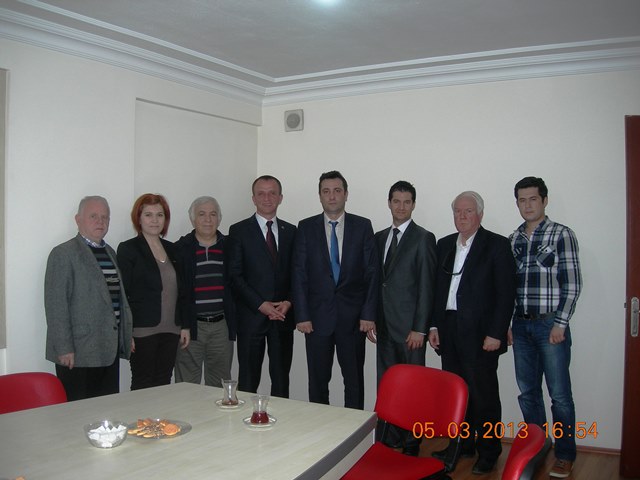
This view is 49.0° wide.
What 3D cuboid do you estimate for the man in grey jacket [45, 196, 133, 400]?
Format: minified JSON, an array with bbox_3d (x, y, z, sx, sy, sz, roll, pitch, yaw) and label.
[{"bbox_3d":[-1.250,0.575,3.800,0.340,1.640,0.550,0,1,41],"label":"man in grey jacket"}]

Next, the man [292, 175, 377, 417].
[{"bbox_3d":[0.103,0.460,4.670,0.580,1.830,0.340,0,0,5],"label":"man"}]

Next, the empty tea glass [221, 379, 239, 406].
[{"bbox_3d":[-0.346,0.586,2.700,0.062,0.090,0.062,0,0,0],"label":"empty tea glass"}]

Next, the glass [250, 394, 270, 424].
[{"bbox_3d":[-0.207,0.590,2.440,0.062,0.089,0.062,0,0,0],"label":"glass"}]

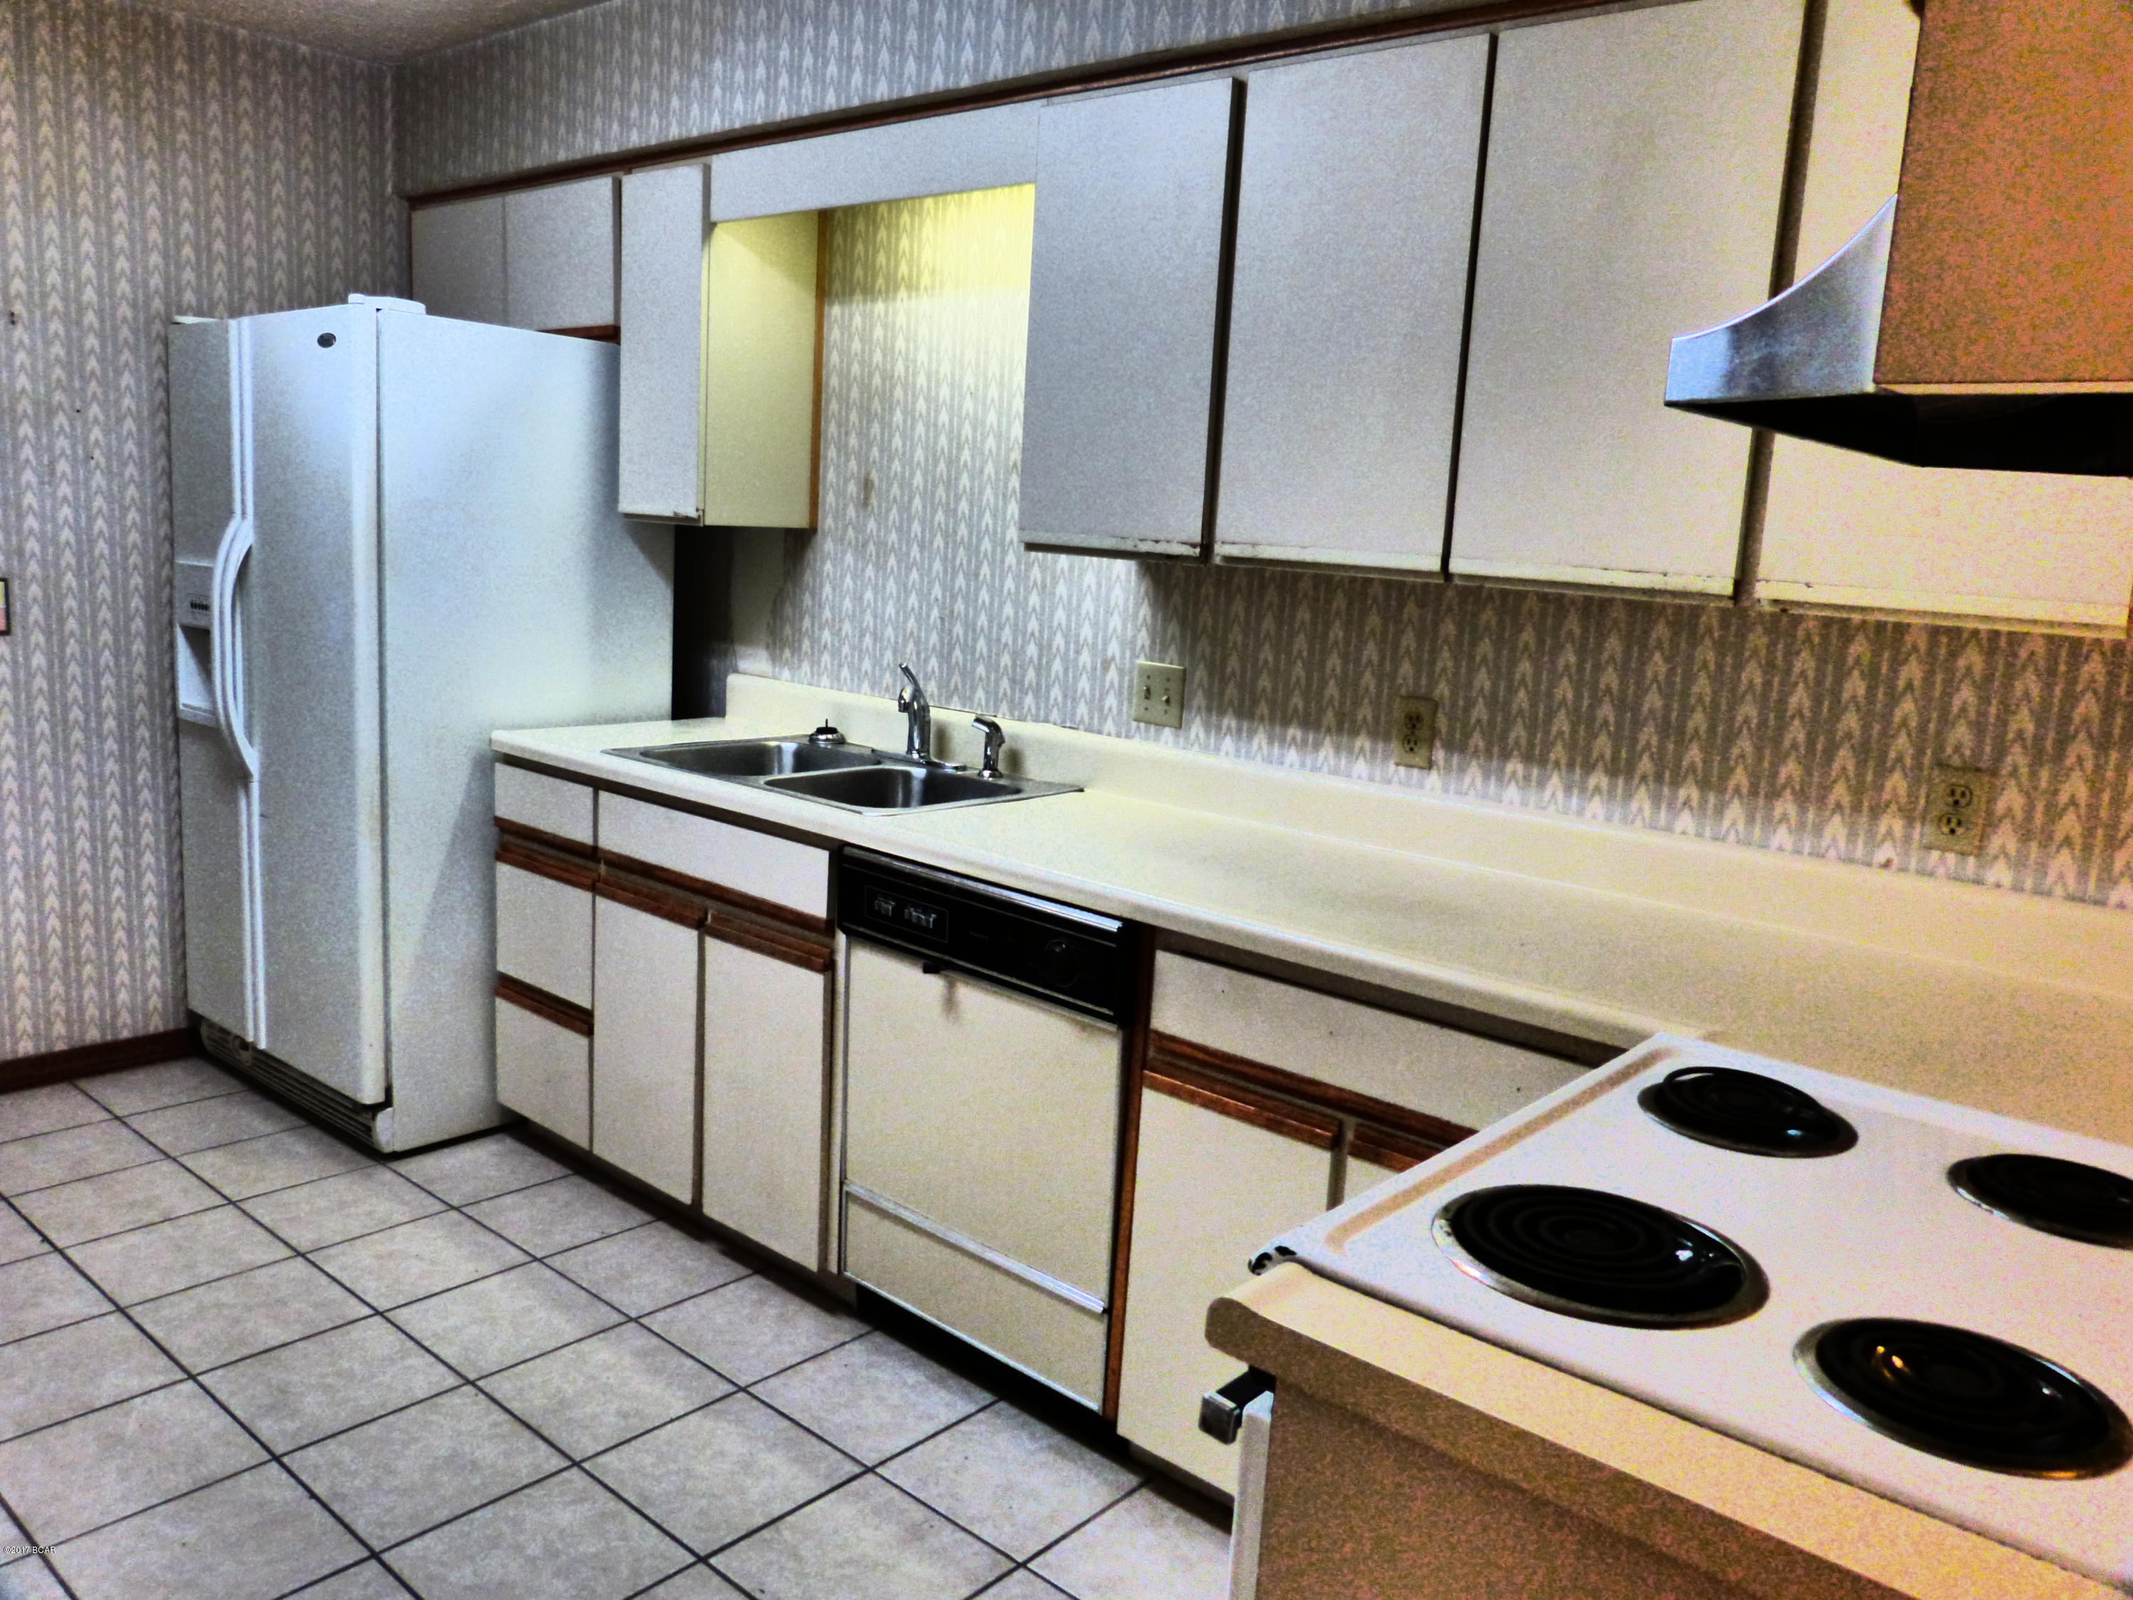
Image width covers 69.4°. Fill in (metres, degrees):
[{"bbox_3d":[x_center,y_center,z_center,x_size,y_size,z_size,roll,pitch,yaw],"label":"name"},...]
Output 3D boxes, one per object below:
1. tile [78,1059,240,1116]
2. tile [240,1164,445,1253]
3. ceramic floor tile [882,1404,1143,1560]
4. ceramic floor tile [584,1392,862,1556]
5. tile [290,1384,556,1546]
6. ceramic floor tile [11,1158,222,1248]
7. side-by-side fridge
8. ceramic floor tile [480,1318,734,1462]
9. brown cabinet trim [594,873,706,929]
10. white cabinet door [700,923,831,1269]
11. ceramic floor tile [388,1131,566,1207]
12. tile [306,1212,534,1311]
[{"bbox_3d":[-2.142,0.686,3.674,0.304,0.010,0.300,11,12,40],"label":"tile"},{"bbox_3d":[-1.446,0.820,3.095,0.299,0.010,0.299,12,12,39],"label":"tile"},{"bbox_3d":[-0.086,1.034,2.361,0.299,0.010,0.288,12,12,39],"label":"ceramic floor tile"},{"bbox_3d":[-0.507,0.996,2.293,0.304,0.010,0.301,11,12,40],"label":"ceramic floor tile"},{"bbox_3d":[-0.936,0.975,2.259,0.304,0.010,0.300,11,12,40],"label":"tile"},{"bbox_3d":[-1.871,0.799,3.051,0.304,0.010,0.300,11,12,40],"label":"ceramic floor tile"},{"bbox_3d":[-1.555,-0.201,3.702,0.893,1.792,0.800,11,12,40],"label":"side-by-side fridge"},{"bbox_3d":[-0.747,0.963,2.517,0.299,0.010,0.299,12,12,39],"label":"ceramic floor tile"},{"bbox_3d":[-0.798,0.193,2.976,0.346,0.045,0.024,12,12,39],"label":"brown cabinet trim"},{"bbox_3d":[-0.530,0.516,2.719,0.338,0.560,0.023,11,12,40],"label":"white cabinet door"},{"bbox_3d":[-1.250,0.794,3.300,0.304,0.010,0.279,11,12,40],"label":"ceramic floor tile"},{"bbox_3d":[-1.213,0.868,2.902,0.299,0.010,0.299,12,12,39],"label":"tile"}]

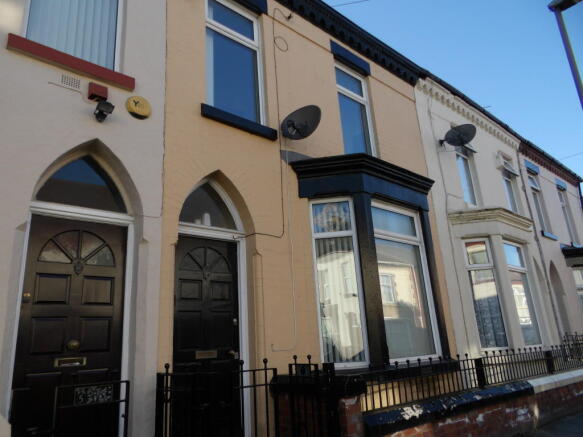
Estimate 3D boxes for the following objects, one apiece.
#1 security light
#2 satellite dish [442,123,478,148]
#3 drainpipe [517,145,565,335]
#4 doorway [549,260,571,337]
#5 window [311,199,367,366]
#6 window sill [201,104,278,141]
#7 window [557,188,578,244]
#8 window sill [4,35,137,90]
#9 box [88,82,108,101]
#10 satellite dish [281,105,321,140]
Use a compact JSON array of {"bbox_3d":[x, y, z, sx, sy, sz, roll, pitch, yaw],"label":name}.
[{"bbox_3d":[-1.716,-0.966,3.712,0.160,0.200,0.160,10,-21,-40],"label":"security light"},{"bbox_3d":[3.539,-1.746,8.428,0.580,0.510,0.320,-13,-19,30],"label":"satellite dish"},{"bbox_3d":[6.646,0.654,10.843,0.090,5.600,0.100,10,-21,-40],"label":"drainpipe"},{"bbox_3d":[7.324,2.330,11.120,0.910,2.400,0.250,10,-21,-40],"label":"doorway"},{"bbox_3d":[0.578,0.772,5.070,0.580,2.100,0.100,-3,-16,-3],"label":"window"},{"bbox_3d":[-0.640,-1.134,4.962,1.105,0.155,0.140,10,-21,-40],"label":"window sill"},{"bbox_3d":[9.414,-0.036,13.819,0.950,1.900,0.130,10,-21,-40],"label":"window"},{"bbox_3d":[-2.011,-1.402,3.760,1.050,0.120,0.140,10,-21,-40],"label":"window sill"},{"bbox_3d":[-1.824,-1.174,3.790,0.165,0.110,0.100,10,-21,-40],"label":"box"},{"bbox_3d":[0.106,-1.221,5.073,0.570,0.500,0.320,-12,-18,28],"label":"satellite dish"}]

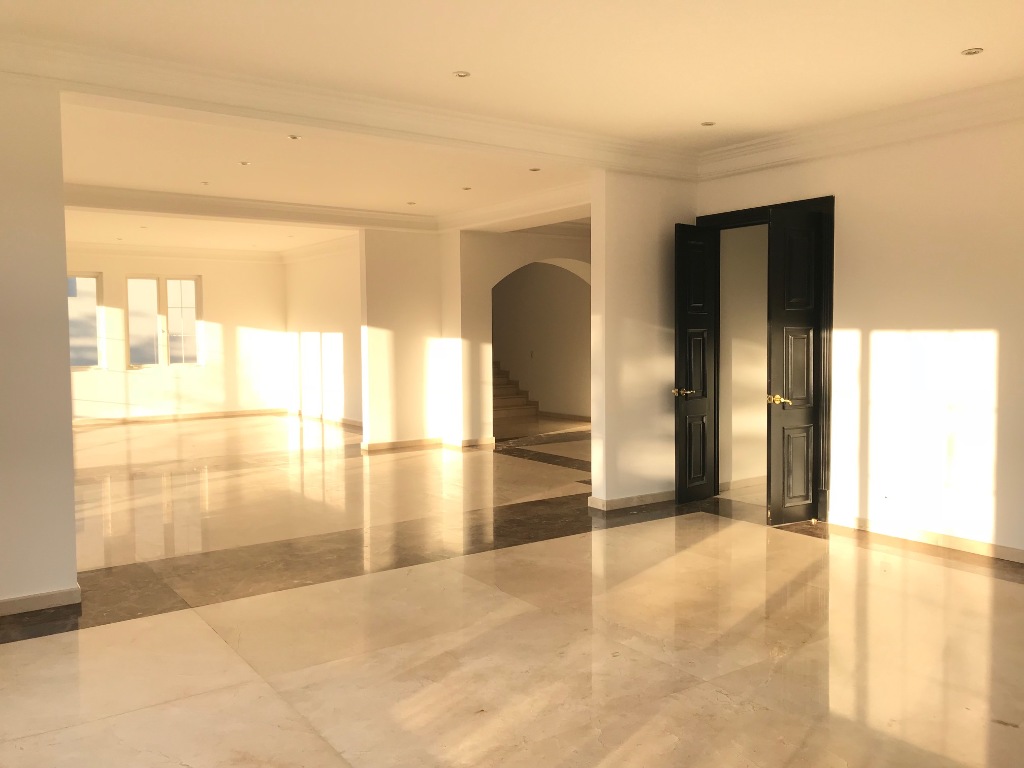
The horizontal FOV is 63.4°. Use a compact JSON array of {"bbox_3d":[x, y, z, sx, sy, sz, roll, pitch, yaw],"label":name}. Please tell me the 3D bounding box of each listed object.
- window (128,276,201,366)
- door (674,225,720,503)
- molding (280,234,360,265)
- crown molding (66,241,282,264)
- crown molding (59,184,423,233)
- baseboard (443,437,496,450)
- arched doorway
[{"bbox_3d":[-5.900,-1.056,14.105,1.232,1.568,0.138,-3,5,-35],"label":"window"},{"bbox_3d":[1.631,-0.172,7.307,0.513,2.416,0.049,-3,5,-35],"label":"door"},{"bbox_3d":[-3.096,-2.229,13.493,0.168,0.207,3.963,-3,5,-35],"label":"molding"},{"bbox_3d":[-5.650,-2.241,14.023,3.749,0.207,0.168,-3,5,-35],"label":"crown molding"},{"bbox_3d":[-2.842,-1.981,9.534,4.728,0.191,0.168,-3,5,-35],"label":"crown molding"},{"bbox_3d":[-0.550,0.769,11.031,0.528,0.101,0.428,-3,5,-35],"label":"baseboard"},{"bbox_3d":[0.562,-0.504,11.855,2.410,2.514,0.627,-3,5,-35],"label":"arched doorway"}]

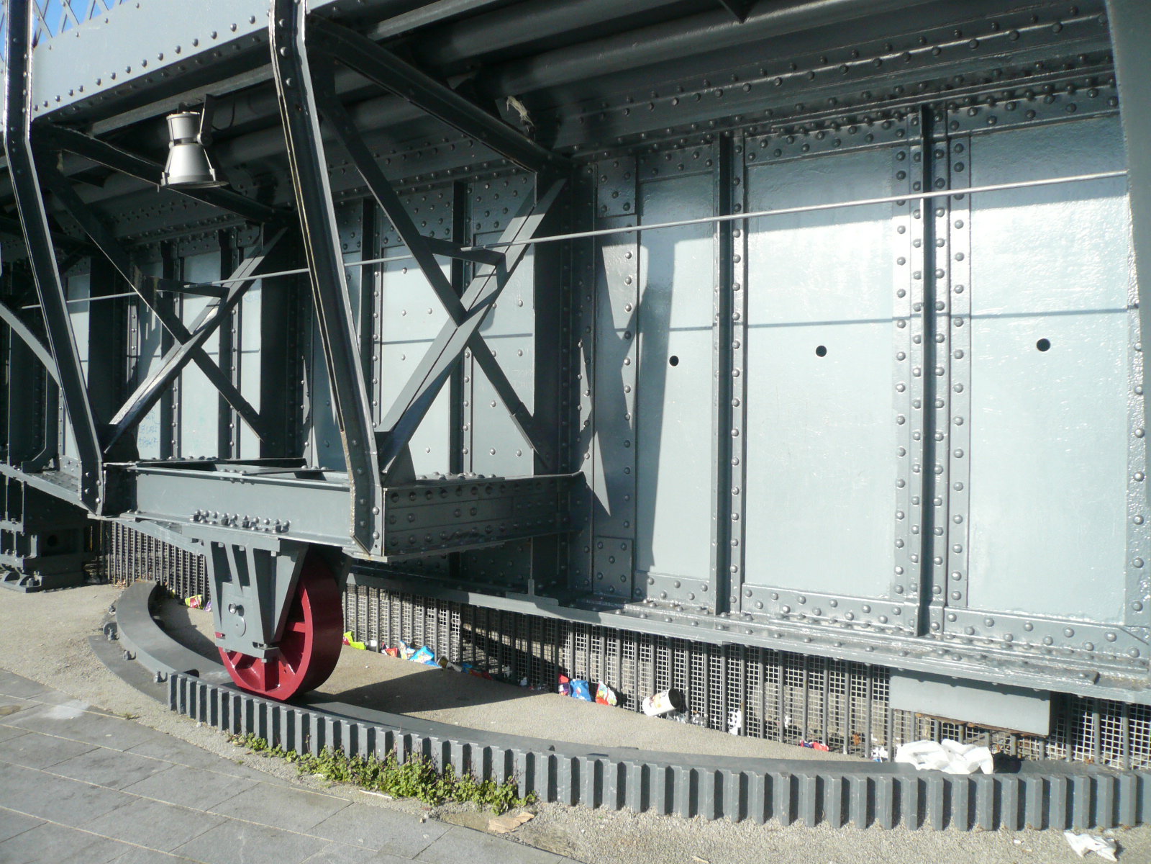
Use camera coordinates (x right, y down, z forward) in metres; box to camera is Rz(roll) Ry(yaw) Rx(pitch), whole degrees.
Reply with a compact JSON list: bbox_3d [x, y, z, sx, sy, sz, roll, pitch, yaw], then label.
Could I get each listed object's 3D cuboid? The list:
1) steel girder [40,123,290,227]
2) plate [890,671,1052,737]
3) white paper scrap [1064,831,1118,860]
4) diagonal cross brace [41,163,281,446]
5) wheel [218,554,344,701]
[{"bbox_3d":[-2.215,-1.382,5.150,0.107,0.110,1.481,1,-6,34],"label":"steel girder"},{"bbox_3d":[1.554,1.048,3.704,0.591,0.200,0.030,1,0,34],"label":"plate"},{"bbox_3d":[1.894,1.504,3.412,0.175,0.045,0.150,1,0,12],"label":"white paper scrap"},{"bbox_3d":[-2.211,-0.615,5.069,0.085,0.096,1.900,1,-44,34],"label":"diagonal cross brace"},{"bbox_3d":[-1.462,0.917,4.557,0.767,0.767,0.179,1,0,36],"label":"wheel"}]

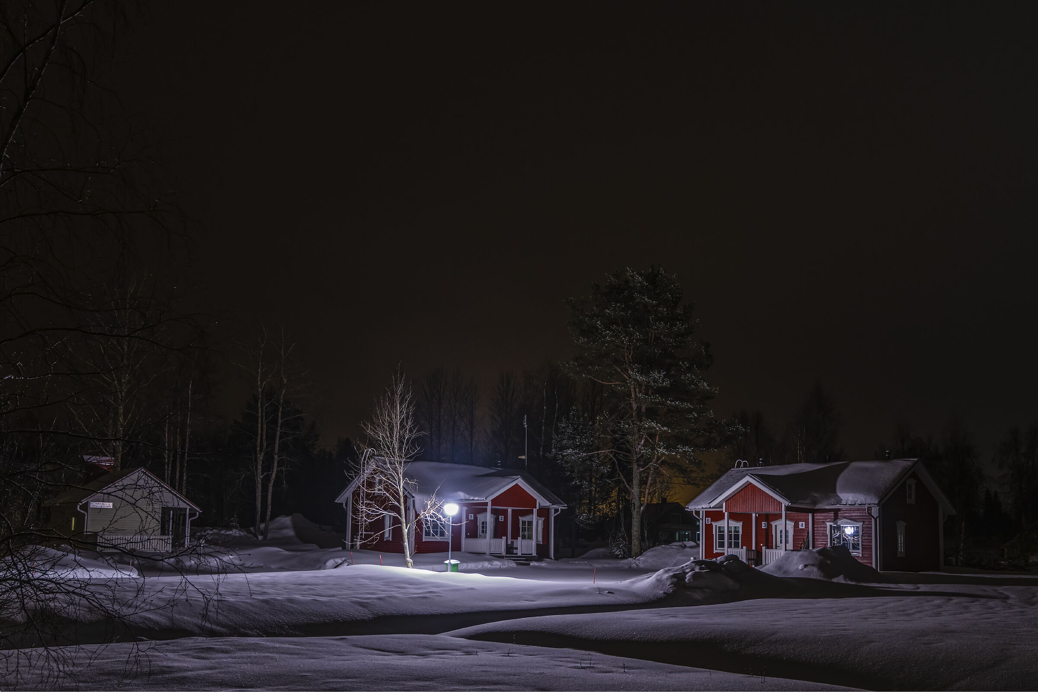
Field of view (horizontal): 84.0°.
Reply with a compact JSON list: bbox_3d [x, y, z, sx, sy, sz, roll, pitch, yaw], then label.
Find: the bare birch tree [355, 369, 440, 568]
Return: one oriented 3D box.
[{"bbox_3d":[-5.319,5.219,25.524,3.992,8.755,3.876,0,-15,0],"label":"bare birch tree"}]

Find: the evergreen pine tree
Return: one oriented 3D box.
[{"bbox_3d":[8.264,3.573,36.332,10.728,18.529,10.192,0,-15,0],"label":"evergreen pine tree"}]

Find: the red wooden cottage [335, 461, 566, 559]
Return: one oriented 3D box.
[{"bbox_3d":[-3.950,9.750,34.400,10.800,5.500,8.300,13,-20,-40],"label":"red wooden cottage"}]

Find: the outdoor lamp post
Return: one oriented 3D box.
[{"bbox_3d":[-2.900,8.227,24.708,0.660,2.905,0.660,0,-15,0],"label":"outdoor lamp post"}]

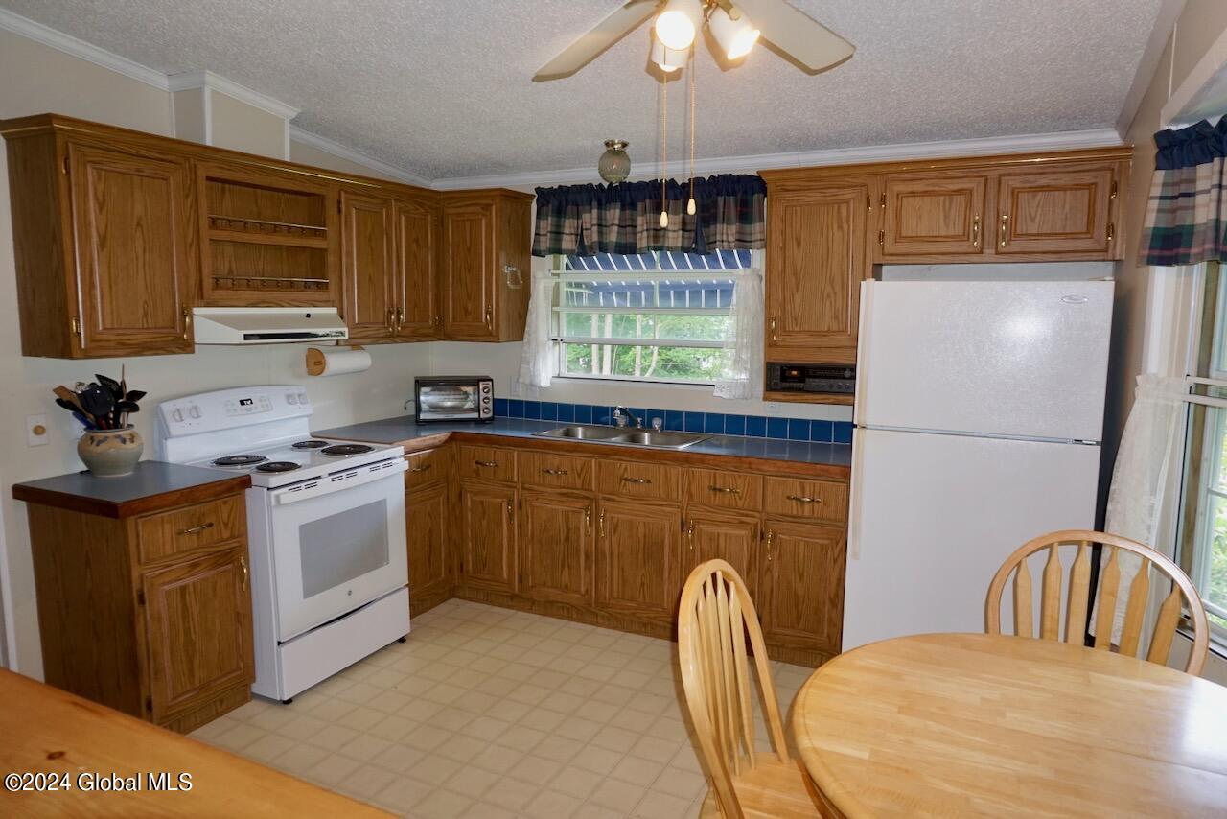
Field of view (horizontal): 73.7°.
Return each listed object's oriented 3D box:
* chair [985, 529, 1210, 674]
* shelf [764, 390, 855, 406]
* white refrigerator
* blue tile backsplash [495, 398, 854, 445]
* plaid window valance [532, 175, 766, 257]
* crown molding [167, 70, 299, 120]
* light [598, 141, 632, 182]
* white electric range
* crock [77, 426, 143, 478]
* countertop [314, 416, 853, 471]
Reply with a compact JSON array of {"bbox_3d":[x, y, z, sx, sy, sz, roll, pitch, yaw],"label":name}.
[{"bbox_3d":[1.150,0.847,2.000,0.500,0.980,0.520,4,8,29],"label":"chair"},{"bbox_3d":[0.987,-0.064,3.883,0.475,0.037,0.300,4,8,26],"label":"shelf"},{"bbox_3d":[1.479,0.326,3.388,0.832,1.680,0.780,4,8,26],"label":"white refrigerator"},{"bbox_3d":[0.153,0.048,4.458,2.370,0.112,0.020,4,8,26],"label":"blue tile backsplash"},{"bbox_3d":[0.155,-1.007,4.298,1.315,0.375,0.080,4,8,26],"label":"plaid window valance"},{"bbox_3d":[-1.644,-1.345,3.573,0.230,0.115,0.500,4,8,26],"label":"crown molding"},{"bbox_3d":[0.011,-1.196,3.959,0.156,0.195,0.156,0,7,0],"label":"light"},{"bbox_3d":[-1.426,0.520,3.638,0.710,1.190,0.764,4,8,26],"label":"white electric range"},{"bbox_3d":[-1.937,0.165,3.160,0.215,0.172,0.215,4,8,26],"label":"crock"},{"bbox_3d":[-0.169,0.177,4.035,2.670,0.049,1.085,4,8,26],"label":"countertop"}]

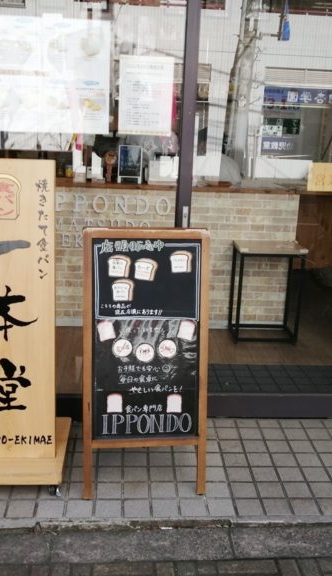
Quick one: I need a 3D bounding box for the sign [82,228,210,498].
[{"bbox_3d":[-0.081,0.242,2.244,0.451,0.953,0.434,0,17,-6],"label":"sign"}]

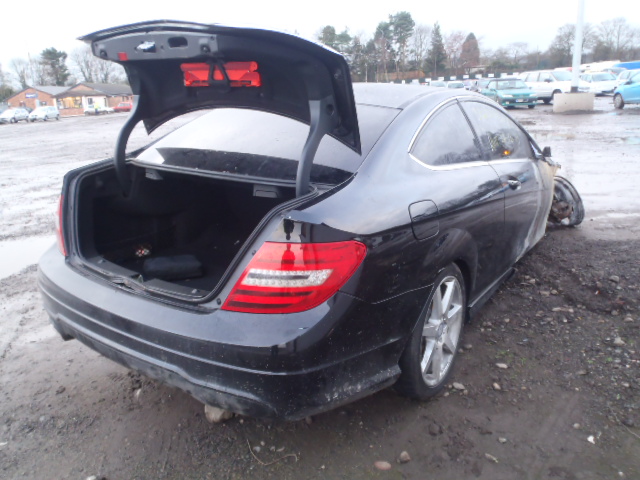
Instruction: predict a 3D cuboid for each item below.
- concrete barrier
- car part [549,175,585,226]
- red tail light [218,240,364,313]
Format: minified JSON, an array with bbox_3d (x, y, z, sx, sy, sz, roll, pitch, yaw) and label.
[{"bbox_3d":[10.220,-5.559,20.830,1.480,0.730,0.750,3,17,21],"label":"concrete barrier"},{"bbox_3d":[2.250,-0.356,4.720,0.240,0.480,0.450,-16,18,-8],"label":"car part"},{"bbox_3d":[-0.090,0.109,1.704,0.360,0.255,0.340,7,17,26],"label":"red tail light"}]

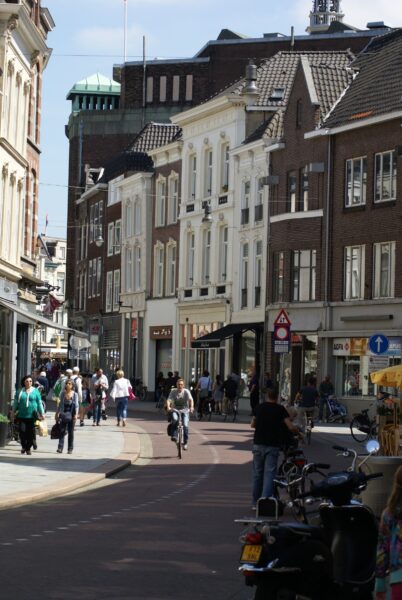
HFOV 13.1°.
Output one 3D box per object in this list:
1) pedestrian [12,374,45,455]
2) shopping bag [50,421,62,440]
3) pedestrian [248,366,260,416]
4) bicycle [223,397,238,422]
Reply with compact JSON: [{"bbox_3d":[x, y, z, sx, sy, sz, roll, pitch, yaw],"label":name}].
[{"bbox_3d":[-3.622,2.421,36.800,0.620,1.640,0.400,2,-2,-5],"label":"pedestrian"},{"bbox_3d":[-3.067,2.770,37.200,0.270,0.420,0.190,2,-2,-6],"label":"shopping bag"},{"bbox_3d":[2.122,3.652,69.500,0.420,1.800,0.500,0,-2,25],"label":"pedestrian"},{"bbox_3d":[1.040,3.766,61.800,0.580,1.060,1.750,2,-2,-18],"label":"bicycle"}]

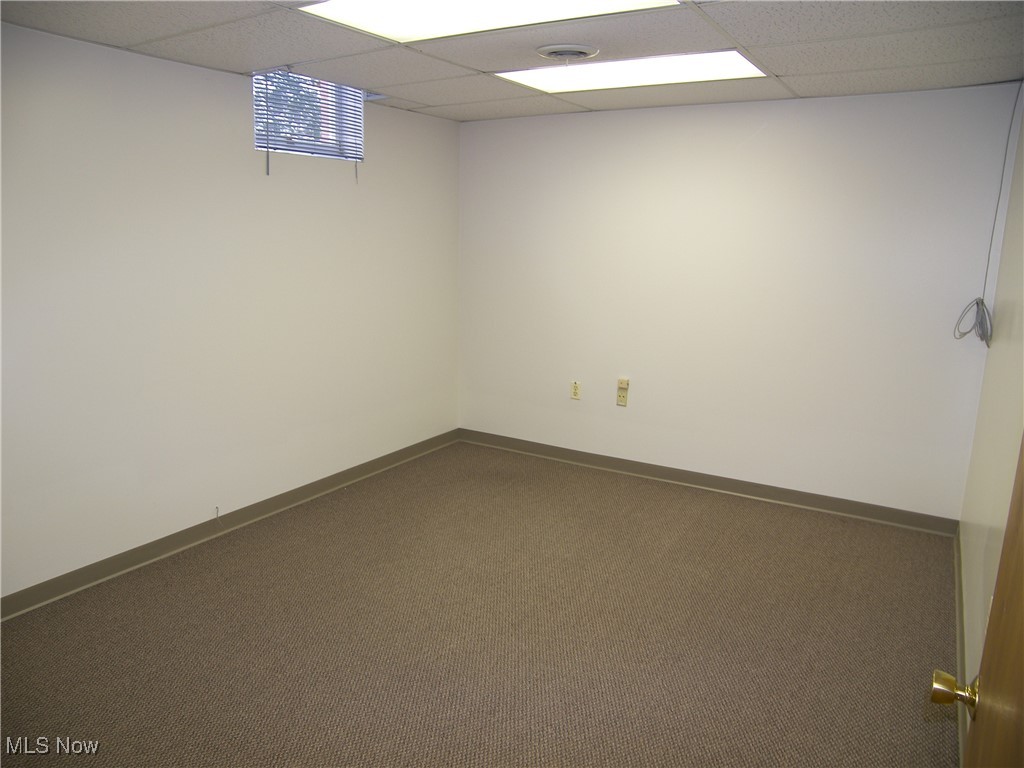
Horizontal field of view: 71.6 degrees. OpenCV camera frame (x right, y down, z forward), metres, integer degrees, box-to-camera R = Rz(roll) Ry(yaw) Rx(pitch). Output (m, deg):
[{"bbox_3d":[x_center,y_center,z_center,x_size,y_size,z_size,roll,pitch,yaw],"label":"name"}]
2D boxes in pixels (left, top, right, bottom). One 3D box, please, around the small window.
[{"bbox_3d":[-1.070,-1.458,3.811,0.040,0.440,0.790,8,14,31],"label":"small window"}]

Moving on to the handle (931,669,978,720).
[{"bbox_3d":[0.648,0.449,1.041,0.062,0.063,0.062,7,14,26],"label":"handle"}]

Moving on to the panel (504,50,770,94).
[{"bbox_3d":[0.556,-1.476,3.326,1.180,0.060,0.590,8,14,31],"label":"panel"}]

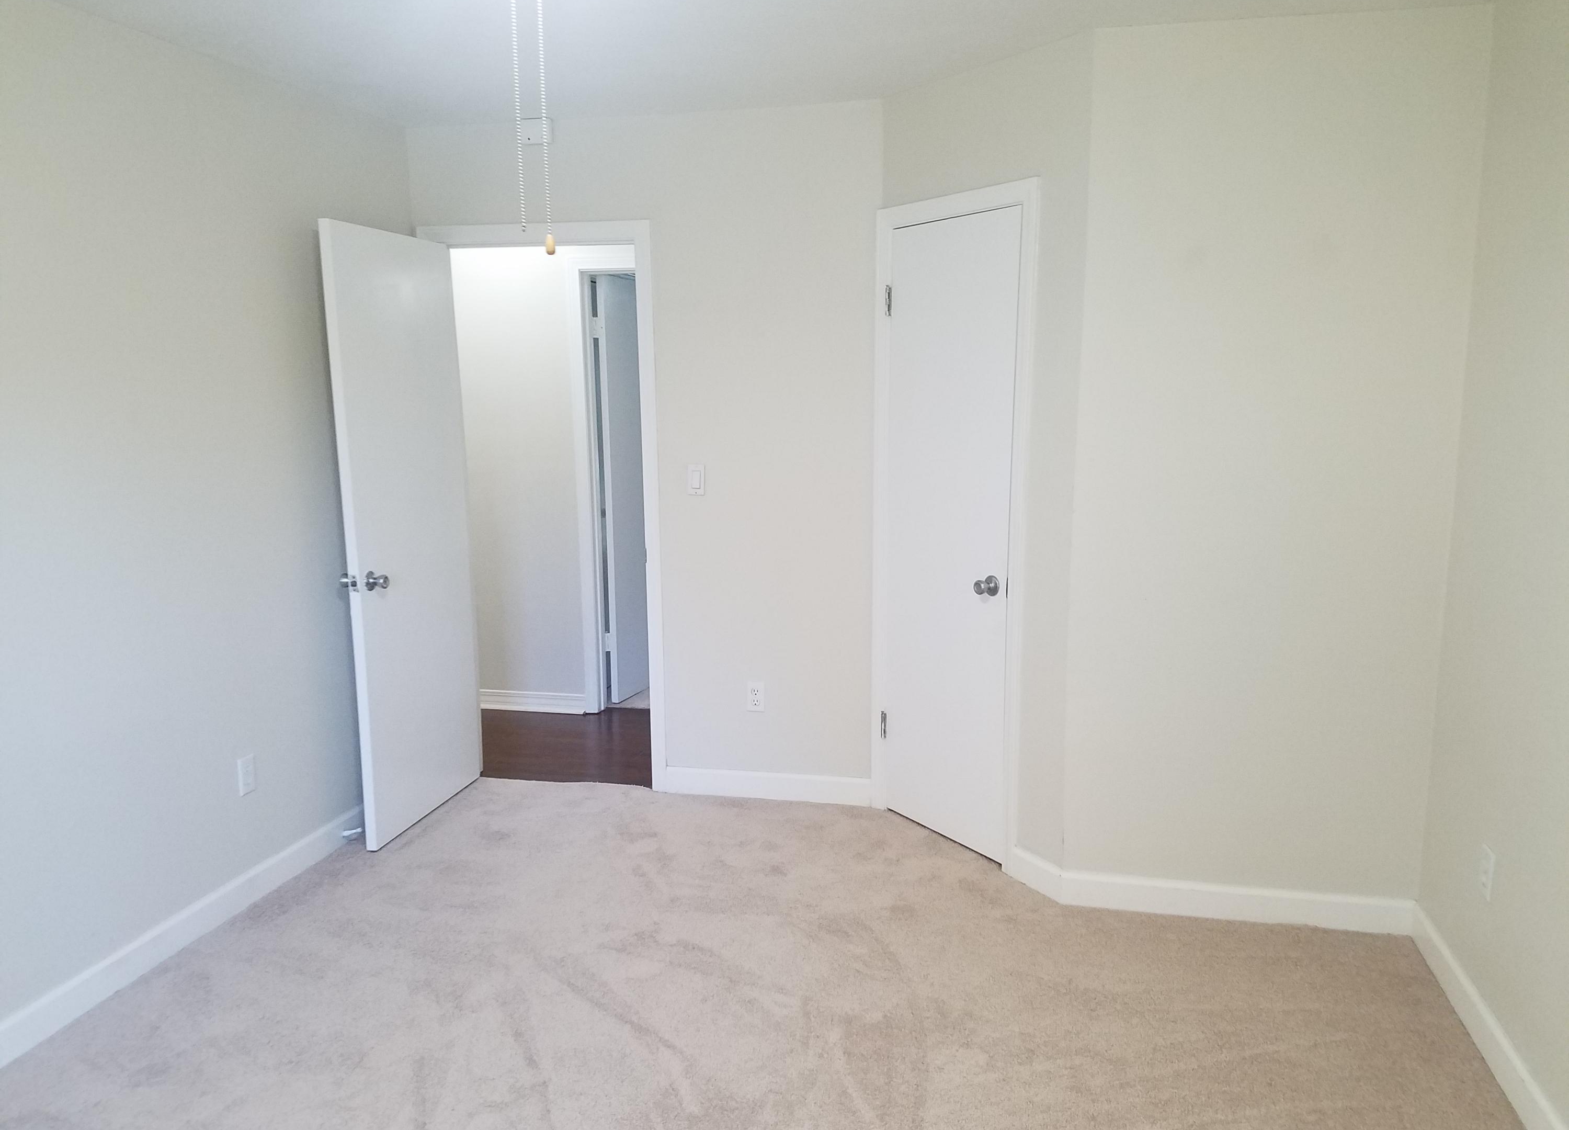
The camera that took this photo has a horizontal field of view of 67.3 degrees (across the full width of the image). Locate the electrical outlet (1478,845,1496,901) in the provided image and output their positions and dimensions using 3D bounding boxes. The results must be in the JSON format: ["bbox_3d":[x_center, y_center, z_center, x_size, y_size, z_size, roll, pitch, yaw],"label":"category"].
[{"bbox_3d":[1.632,0.716,2.747,0.009,0.114,0.074,2,10,13],"label":"electrical outlet"}]

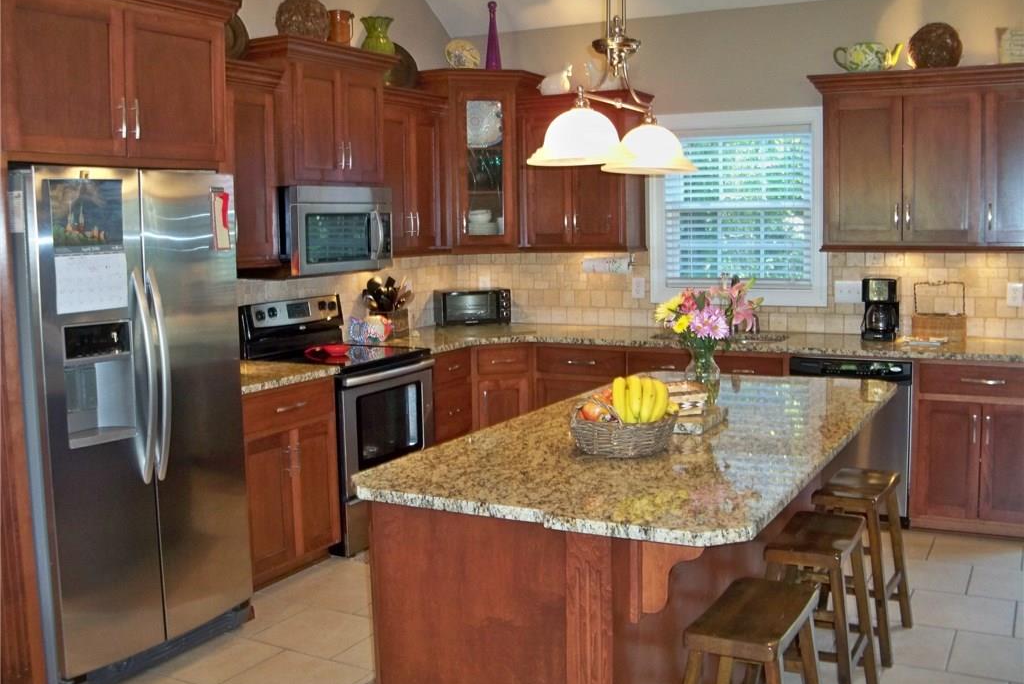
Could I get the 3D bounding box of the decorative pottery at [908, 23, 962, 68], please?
[{"bbox_3d":[2.153,-1.487,5.265,0.265,0.260,0.265,3,8,29],"label":"decorative pottery"}]

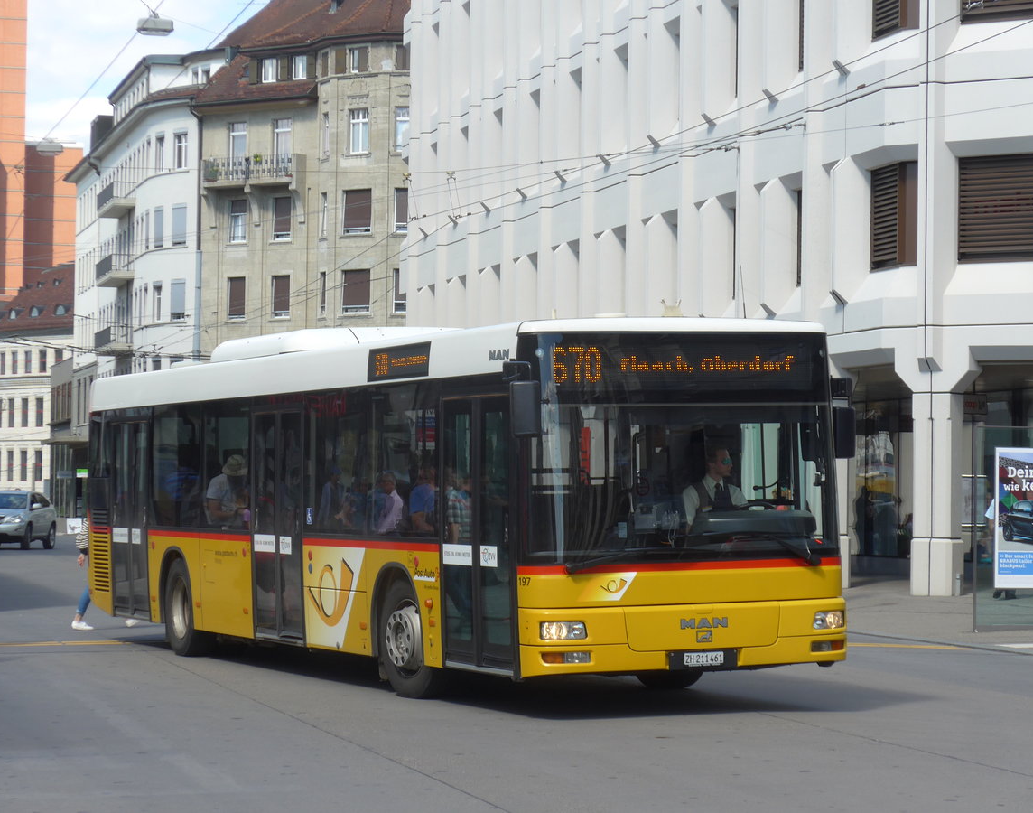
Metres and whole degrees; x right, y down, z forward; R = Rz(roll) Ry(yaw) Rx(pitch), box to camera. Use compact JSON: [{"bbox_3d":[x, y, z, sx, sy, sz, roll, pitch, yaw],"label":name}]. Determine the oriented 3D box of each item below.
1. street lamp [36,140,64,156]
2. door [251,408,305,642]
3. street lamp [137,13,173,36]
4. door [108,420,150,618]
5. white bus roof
[{"bbox_3d":[-11.235,-6.220,73.000,0.650,0.380,0.360,1,-1,-9],"label":"street lamp"},{"bbox_3d":[-1.923,0.977,24.976,0.090,1.920,1.380,-1,-1,-22],"label":"door"},{"bbox_3d":[-6.297,-6.659,53.000,0.650,0.390,0.360,1,-1,-7],"label":"street lamp"},{"bbox_3d":[-3.673,1.088,29.218,0.090,1.910,1.400,-1,-1,-22],"label":"door"},{"bbox_3d":[-1.086,-0.400,26.051,2.450,0.590,11.850,-1,-1,-22],"label":"white bus roof"}]

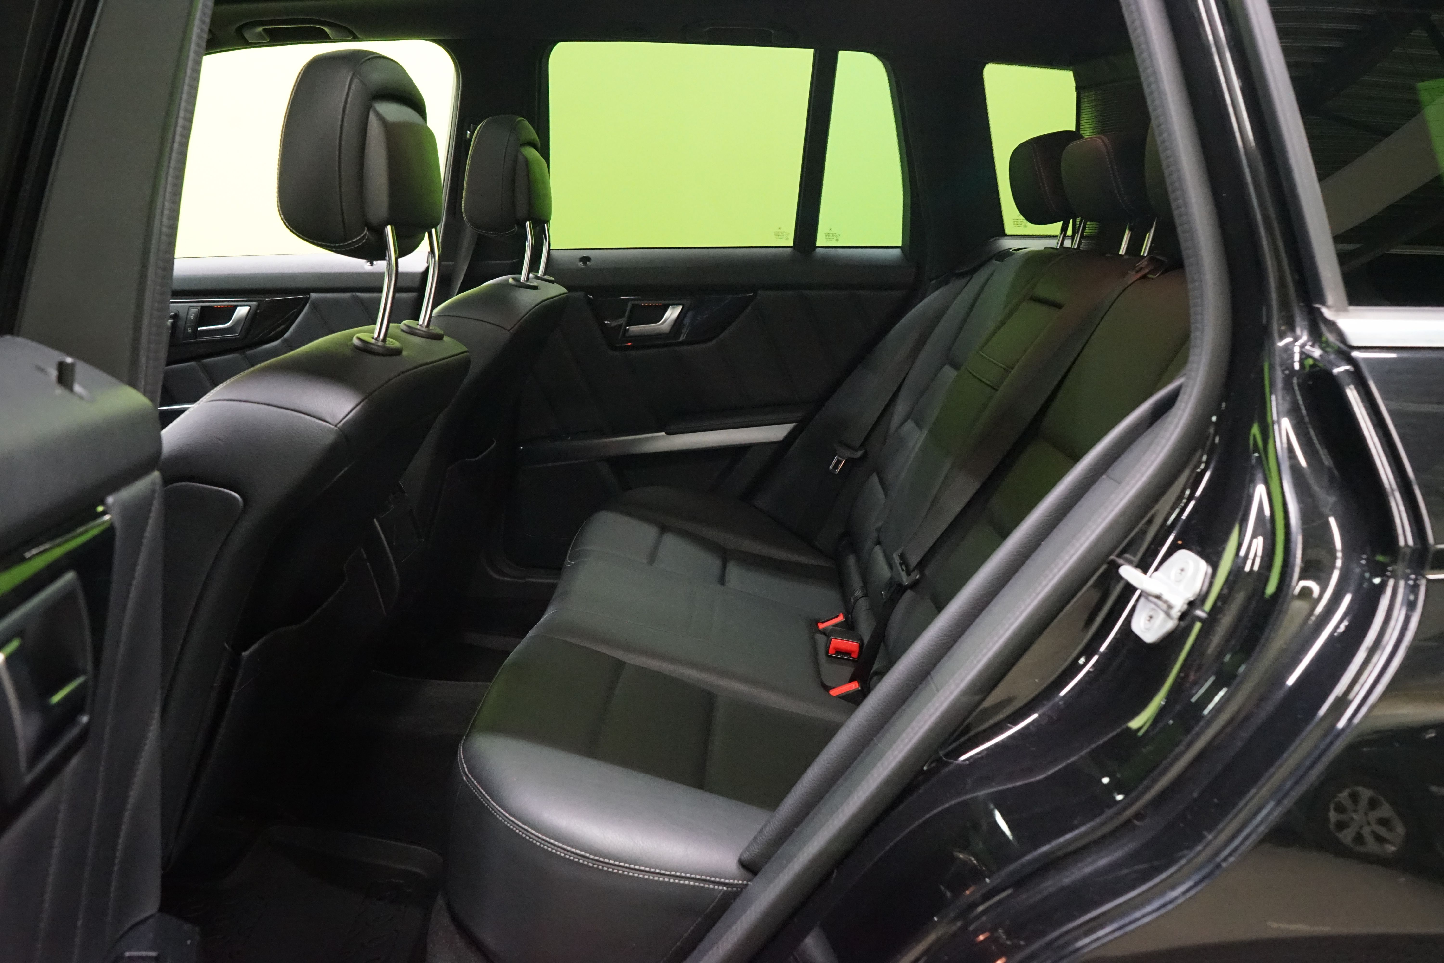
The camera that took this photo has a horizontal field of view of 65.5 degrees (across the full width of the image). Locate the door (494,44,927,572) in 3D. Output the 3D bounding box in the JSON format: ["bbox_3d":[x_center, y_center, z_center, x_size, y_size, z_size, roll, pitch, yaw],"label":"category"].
[{"bbox_3d":[0.000,-0.346,2.355,0.940,1.100,0.220,0,13,2],"label":"door"}]

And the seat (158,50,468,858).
[{"bbox_3d":[-0.714,0.019,1.280,0.810,0.970,0.540,0,13,2],"label":"seat"}]

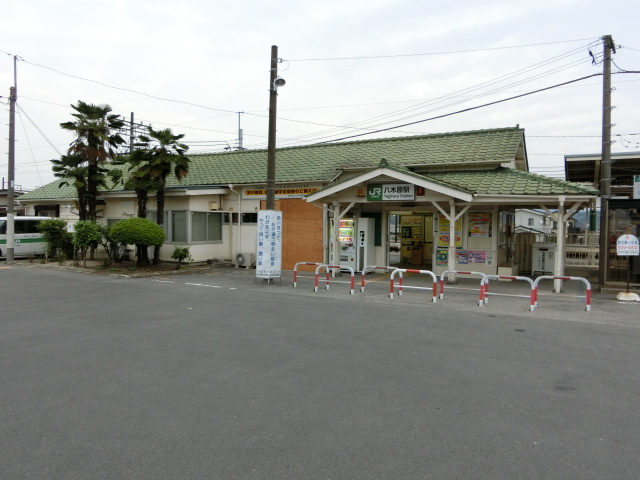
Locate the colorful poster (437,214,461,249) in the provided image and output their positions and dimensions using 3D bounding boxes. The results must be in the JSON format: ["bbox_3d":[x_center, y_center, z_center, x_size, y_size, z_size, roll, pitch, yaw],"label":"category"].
[{"bbox_3d":[4.066,-0.274,14.400,0.750,1.040,0.040,1,1,29],"label":"colorful poster"}]

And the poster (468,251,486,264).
[{"bbox_3d":[4.775,0.531,14.014,0.530,0.380,0.030,1,1,29],"label":"poster"}]

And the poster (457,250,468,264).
[{"bbox_3d":[4.382,0.539,14.232,0.390,0.420,0.030,1,1,29],"label":"poster"}]

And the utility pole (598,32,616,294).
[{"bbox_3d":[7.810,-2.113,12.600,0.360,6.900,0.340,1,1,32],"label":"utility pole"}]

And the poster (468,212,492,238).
[{"bbox_3d":[4.849,-0.453,13.964,0.700,0.730,0.040,1,1,29],"label":"poster"}]

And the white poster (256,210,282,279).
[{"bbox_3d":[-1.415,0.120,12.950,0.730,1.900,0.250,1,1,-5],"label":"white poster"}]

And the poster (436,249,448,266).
[{"bbox_3d":[3.856,0.566,14.524,0.370,0.510,0.030,1,1,29],"label":"poster"}]

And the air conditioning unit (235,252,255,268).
[{"bbox_3d":[-2.932,0.804,17.947,0.800,0.630,0.320,1,1,29],"label":"air conditioning unit"}]

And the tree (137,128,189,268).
[{"bbox_3d":[-6.344,-1.761,18.500,2.150,5.500,2.050,0,1,-19],"label":"tree"}]

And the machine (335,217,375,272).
[{"bbox_3d":[1.160,0.179,16.244,1.250,1.860,0.720,1,1,29],"label":"machine"}]

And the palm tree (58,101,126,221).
[{"bbox_3d":[-10.193,-2.678,20.800,2.750,7.000,2.500,0,1,-26],"label":"palm tree"}]

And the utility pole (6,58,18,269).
[{"bbox_3d":[-13.452,-3.518,20.200,0.370,8.950,0.360,0,1,-34],"label":"utility pole"}]

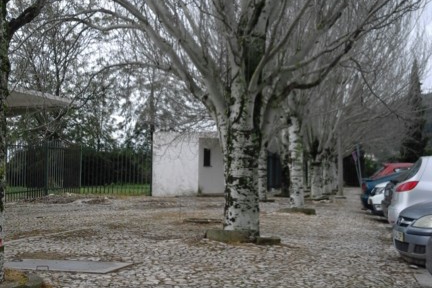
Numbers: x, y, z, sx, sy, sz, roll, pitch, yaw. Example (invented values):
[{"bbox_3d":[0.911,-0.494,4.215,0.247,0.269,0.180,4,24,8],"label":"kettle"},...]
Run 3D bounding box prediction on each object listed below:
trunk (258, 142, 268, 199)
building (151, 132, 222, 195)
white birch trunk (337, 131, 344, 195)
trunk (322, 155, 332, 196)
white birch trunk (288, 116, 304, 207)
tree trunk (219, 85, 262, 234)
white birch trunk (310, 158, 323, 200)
[{"bbox_3d":[2.396,1.443,31.000,0.570,3.040,0.570,-1,-3,12],"label":"trunk"},{"bbox_3d":[-0.994,1.199,37.000,5.000,3.850,4.000,0,-3,7],"label":"building"},{"bbox_3d":[7.572,1.153,36.500,0.400,3.940,0.400,-1,-3,12],"label":"white birch trunk"},{"bbox_3d":[7.805,2.164,42.000,0.660,2.860,0.660,-1,-3,12],"label":"trunk"},{"bbox_3d":[2.820,0.611,21.000,0.530,3.140,0.530,-1,-3,12],"label":"white birch trunk"},{"bbox_3d":[0.482,0.309,11.600,0.740,2.990,0.740,-1,-3,12],"label":"tree trunk"},{"bbox_3d":[5.529,1.892,33.000,0.630,2.190,0.630,-1,-3,12],"label":"white birch trunk"}]

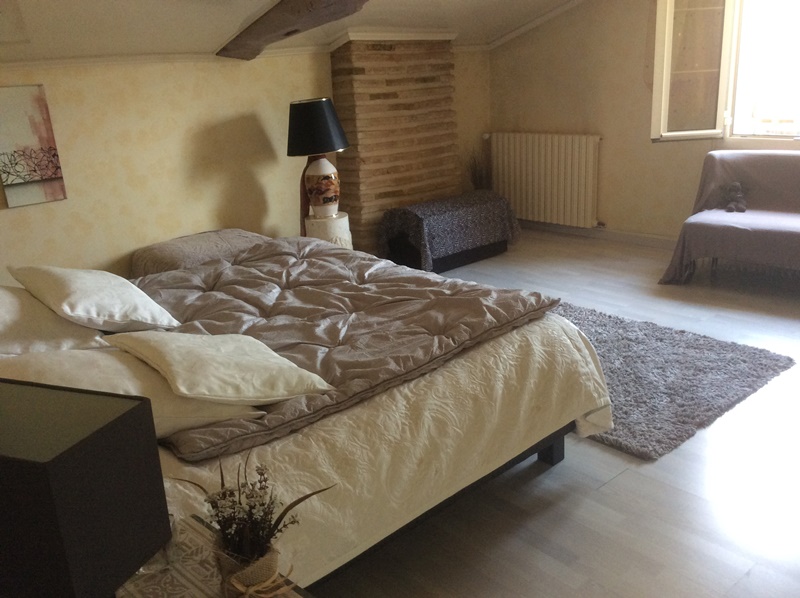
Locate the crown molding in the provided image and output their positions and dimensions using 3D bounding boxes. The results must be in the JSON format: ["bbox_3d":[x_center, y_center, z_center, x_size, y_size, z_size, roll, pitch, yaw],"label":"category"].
[{"bbox_3d":[-0.031,-1.891,5.400,1.115,0.125,0.298,-19,23,-40],"label":"crown molding"}]

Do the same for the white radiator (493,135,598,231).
[{"bbox_3d":[1.193,-1.006,6.177,0.092,0.734,1.022,-19,23,-40],"label":"white radiator"}]

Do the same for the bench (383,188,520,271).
[{"bbox_3d":[0.404,-0.531,5.696,1.022,0.430,0.454,-19,23,-40],"label":"bench"}]

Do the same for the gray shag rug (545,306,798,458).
[{"bbox_3d":[0.771,0.259,3.740,1.261,0.043,1.832,-19,23,-40],"label":"gray shag rug"}]

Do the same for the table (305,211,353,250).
[{"bbox_3d":[-0.472,-0.319,5.047,0.305,0.508,0.305,-19,23,-40],"label":"table"}]

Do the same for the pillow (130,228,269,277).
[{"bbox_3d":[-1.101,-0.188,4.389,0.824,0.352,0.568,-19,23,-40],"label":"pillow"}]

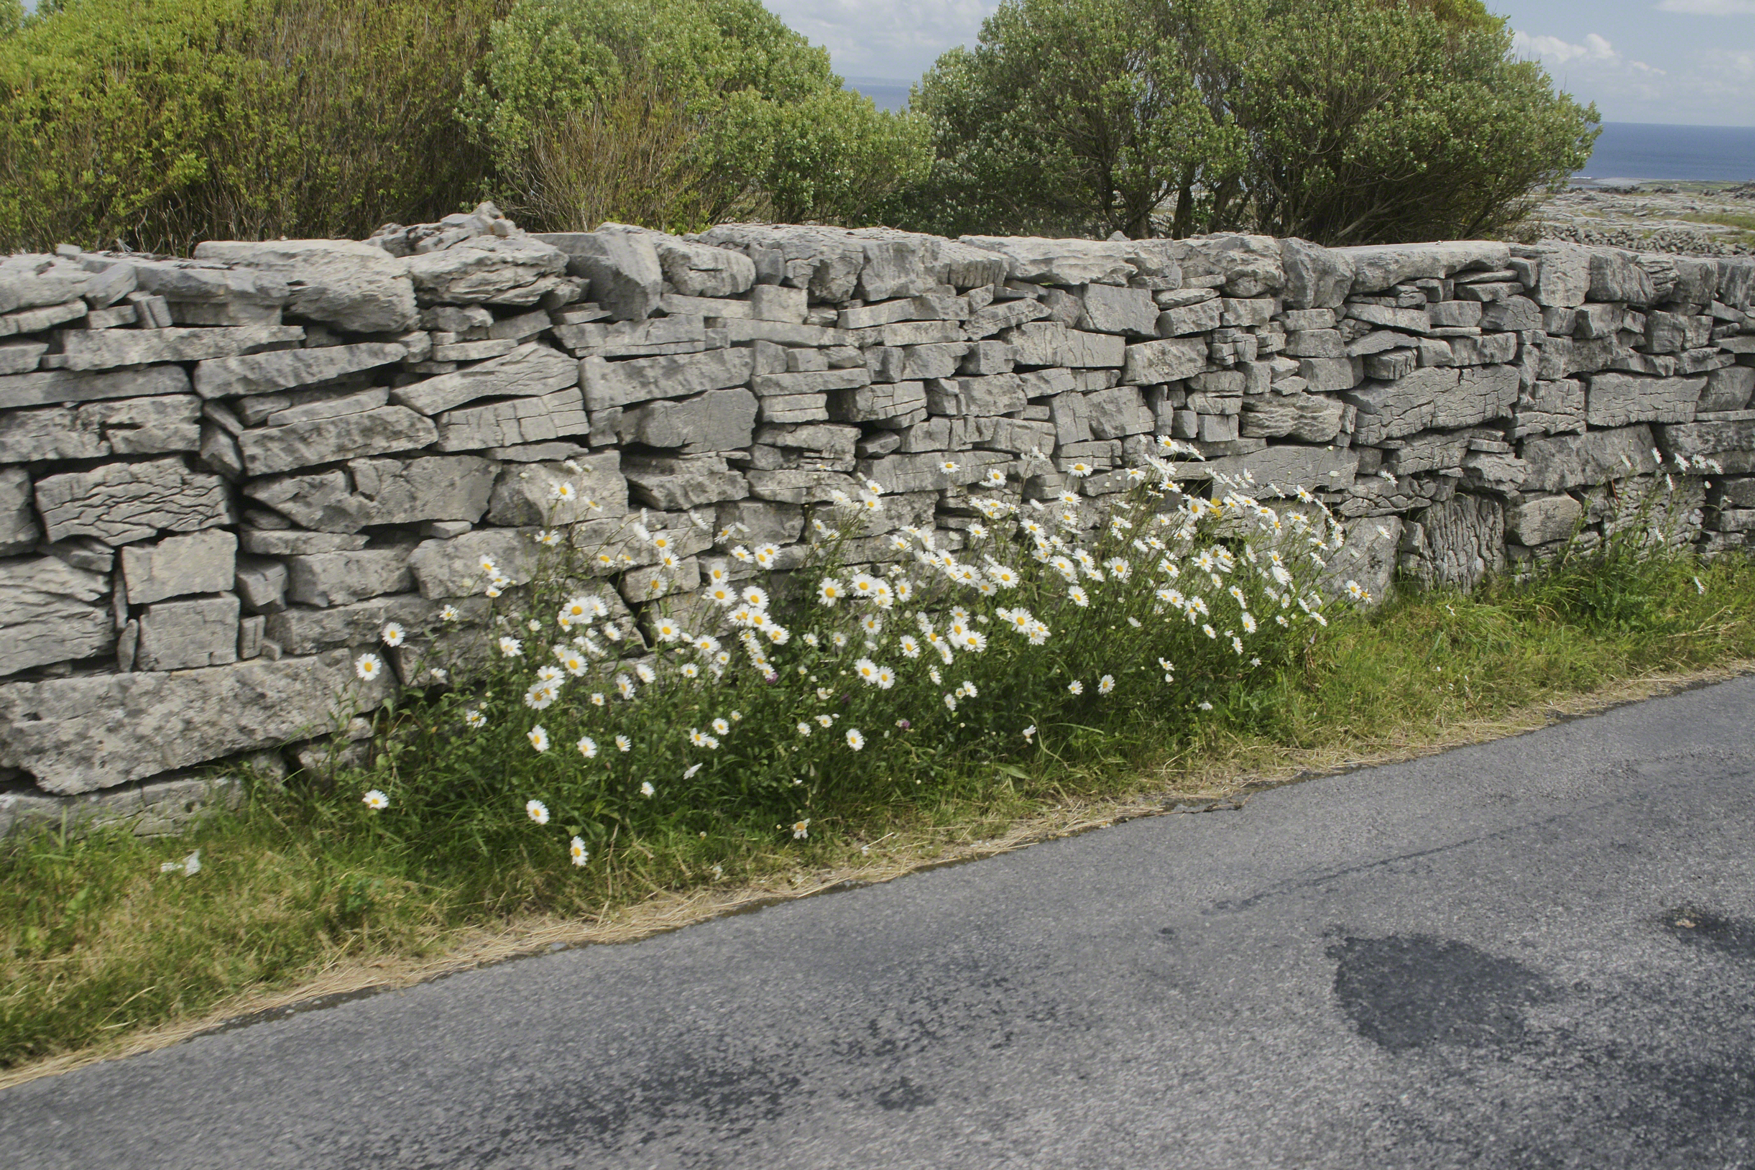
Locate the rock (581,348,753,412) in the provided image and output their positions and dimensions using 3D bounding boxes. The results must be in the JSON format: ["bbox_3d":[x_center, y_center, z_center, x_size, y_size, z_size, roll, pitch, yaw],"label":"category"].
[{"bbox_3d":[-0.593,-0.543,4.814,0.488,0.133,0.270,-8,18,-35],"label":"rock"}]

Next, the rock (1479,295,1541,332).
[{"bbox_3d":[2.161,-0.976,6.730,0.293,0.125,0.240,-8,18,-35],"label":"rock"}]

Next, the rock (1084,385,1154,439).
[{"bbox_3d":[0.661,-0.538,5.714,0.263,0.148,0.220,-8,18,-35],"label":"rock"}]

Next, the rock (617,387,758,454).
[{"bbox_3d":[-0.512,-0.417,4.655,0.366,0.149,0.270,-9,18,-33],"label":"rock"}]

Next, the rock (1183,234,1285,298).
[{"bbox_3d":[0.921,-0.898,5.320,0.330,0.150,0.280,-9,19,-38],"label":"rock"}]

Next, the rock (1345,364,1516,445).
[{"bbox_3d":[1.661,-0.599,6.043,0.800,0.165,0.300,-13,21,-37],"label":"rock"}]

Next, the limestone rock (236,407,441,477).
[{"bbox_3d":[-1.223,-0.343,4.178,0.424,0.105,0.280,-14,21,-32],"label":"limestone rock"}]

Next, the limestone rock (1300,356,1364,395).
[{"bbox_3d":[1.331,-0.663,5.847,0.230,0.100,0.200,-7,18,-34],"label":"limestone rock"}]

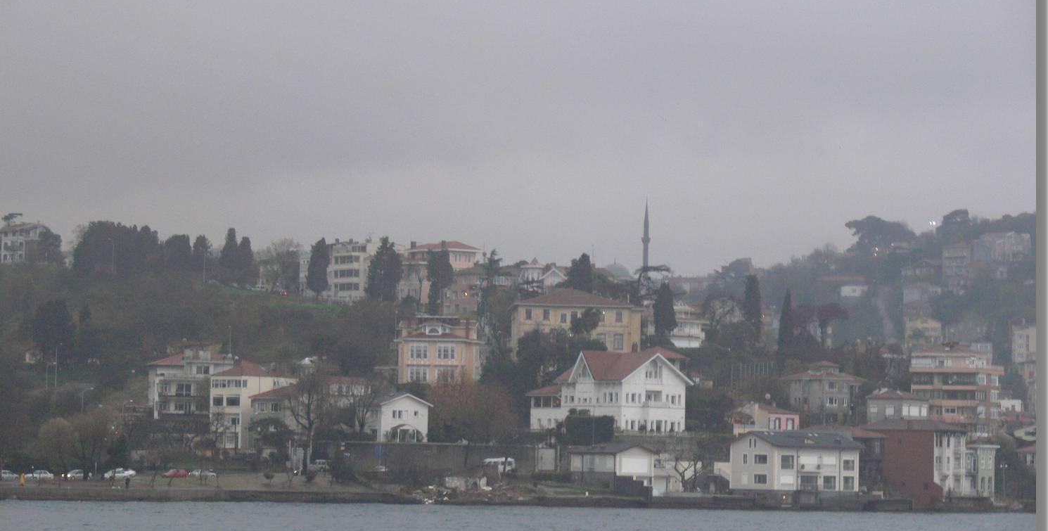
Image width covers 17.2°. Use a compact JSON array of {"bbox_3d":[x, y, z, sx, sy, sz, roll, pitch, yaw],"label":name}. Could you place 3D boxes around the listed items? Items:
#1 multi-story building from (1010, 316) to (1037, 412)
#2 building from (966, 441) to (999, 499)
[{"bbox_3d":[130.909,25.638,890.000,11.000,22.500,11.000,0,-3,14],"label":"multi-story building"},{"bbox_3d":[75.009,33.624,569.000,5.300,9.200,6.500,2,-4,-19],"label":"building"}]

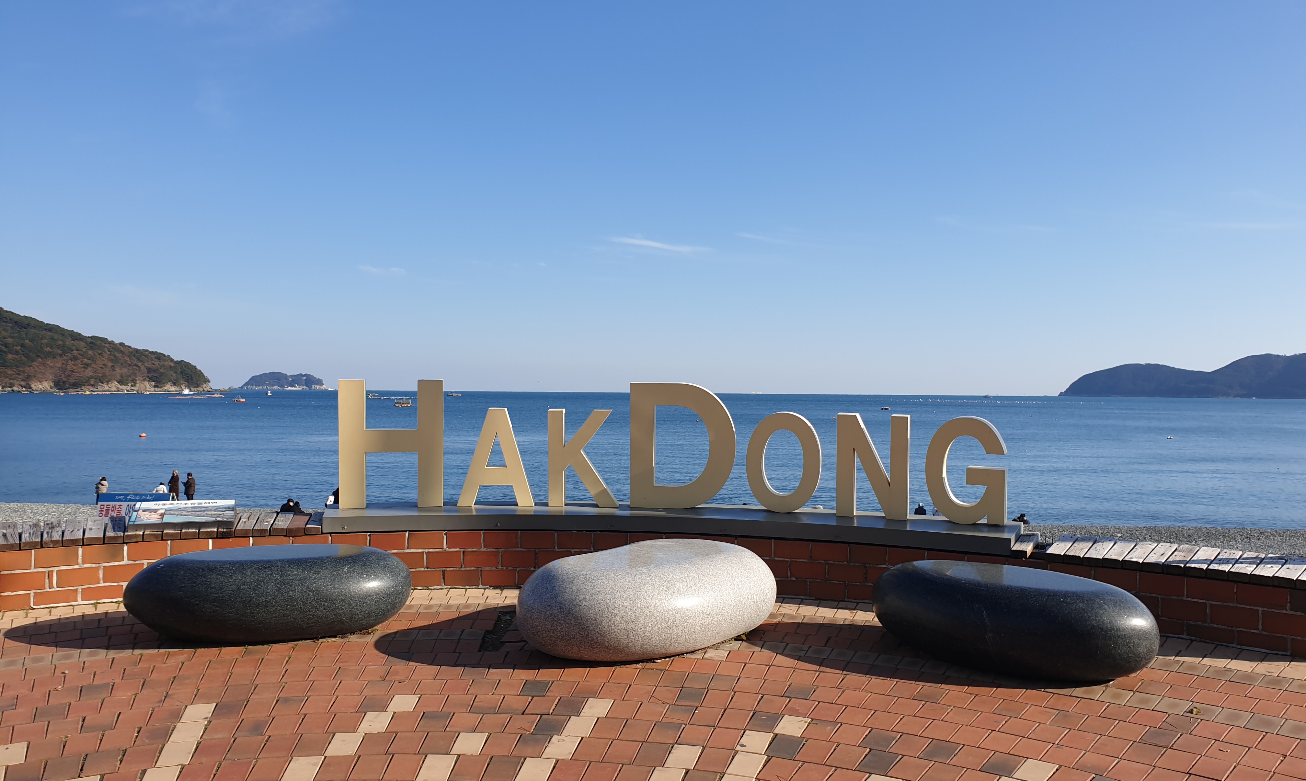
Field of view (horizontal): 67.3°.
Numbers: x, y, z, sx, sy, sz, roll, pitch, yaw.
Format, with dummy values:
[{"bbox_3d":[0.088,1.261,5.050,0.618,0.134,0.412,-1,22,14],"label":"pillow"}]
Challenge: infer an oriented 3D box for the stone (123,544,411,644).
[{"bbox_3d":[-2.072,1.084,5.350,1.473,0.468,0.926,0,0,-4],"label":"stone"}]

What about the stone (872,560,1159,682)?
[{"bbox_3d":[1.767,1.117,4.923,0.866,0.442,1.426,0,0,-42],"label":"stone"}]

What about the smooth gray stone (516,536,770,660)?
[{"bbox_3d":[-0.002,1.085,5.278,1.579,0.489,0.946,1,0,-44],"label":"smooth gray stone"}]

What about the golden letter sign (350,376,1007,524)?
[{"bbox_3d":[0.058,0.388,6.754,4.500,0.893,0.580,0,0,9],"label":"golden letter sign"}]

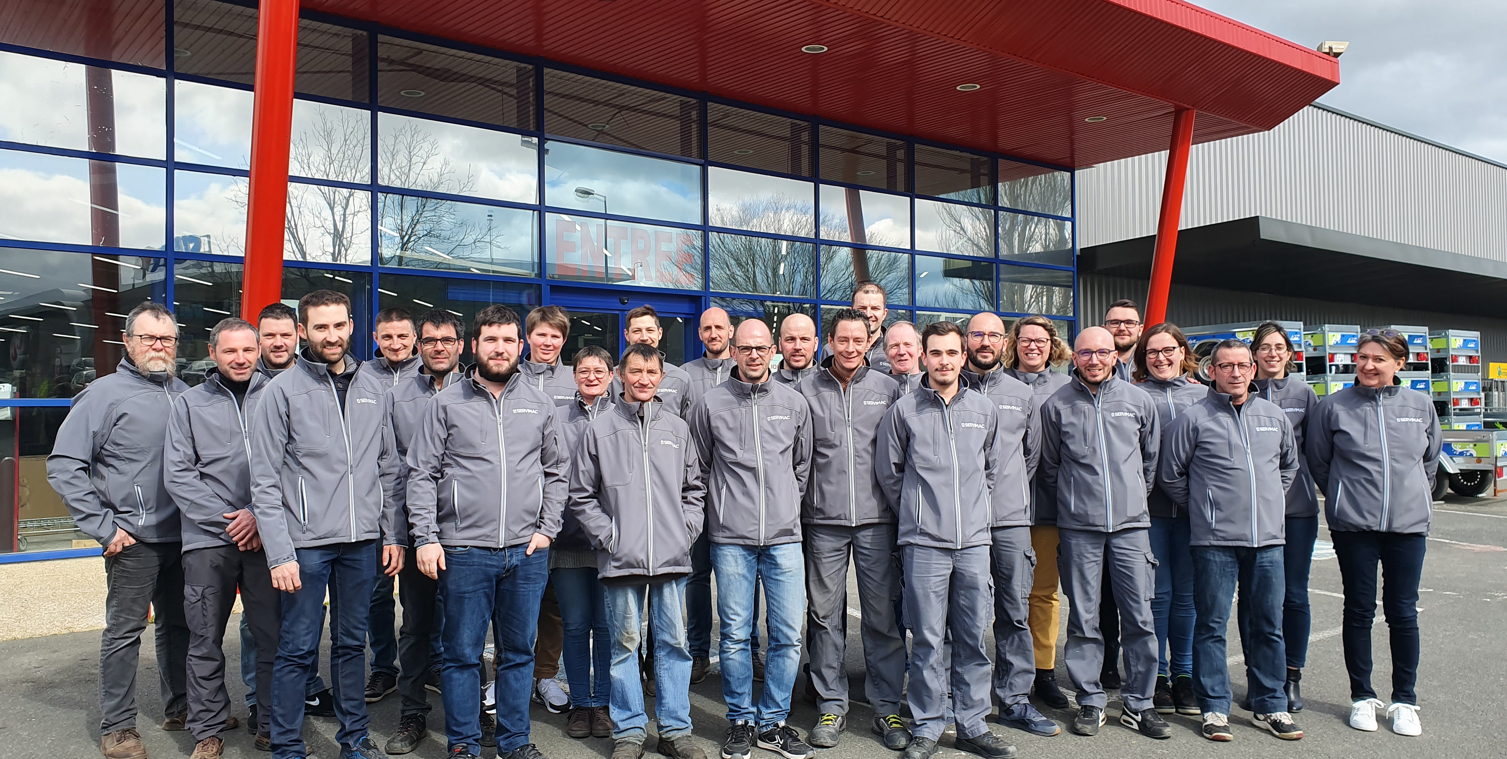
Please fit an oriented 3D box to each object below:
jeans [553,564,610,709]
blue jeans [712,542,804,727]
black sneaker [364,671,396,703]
[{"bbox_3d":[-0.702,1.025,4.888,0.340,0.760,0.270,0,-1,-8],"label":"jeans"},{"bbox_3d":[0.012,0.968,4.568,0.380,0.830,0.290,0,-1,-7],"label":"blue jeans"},{"bbox_3d":[-1.799,1.496,5.567,0.108,0.110,0.295,-1,-2,13],"label":"black sneaker"}]

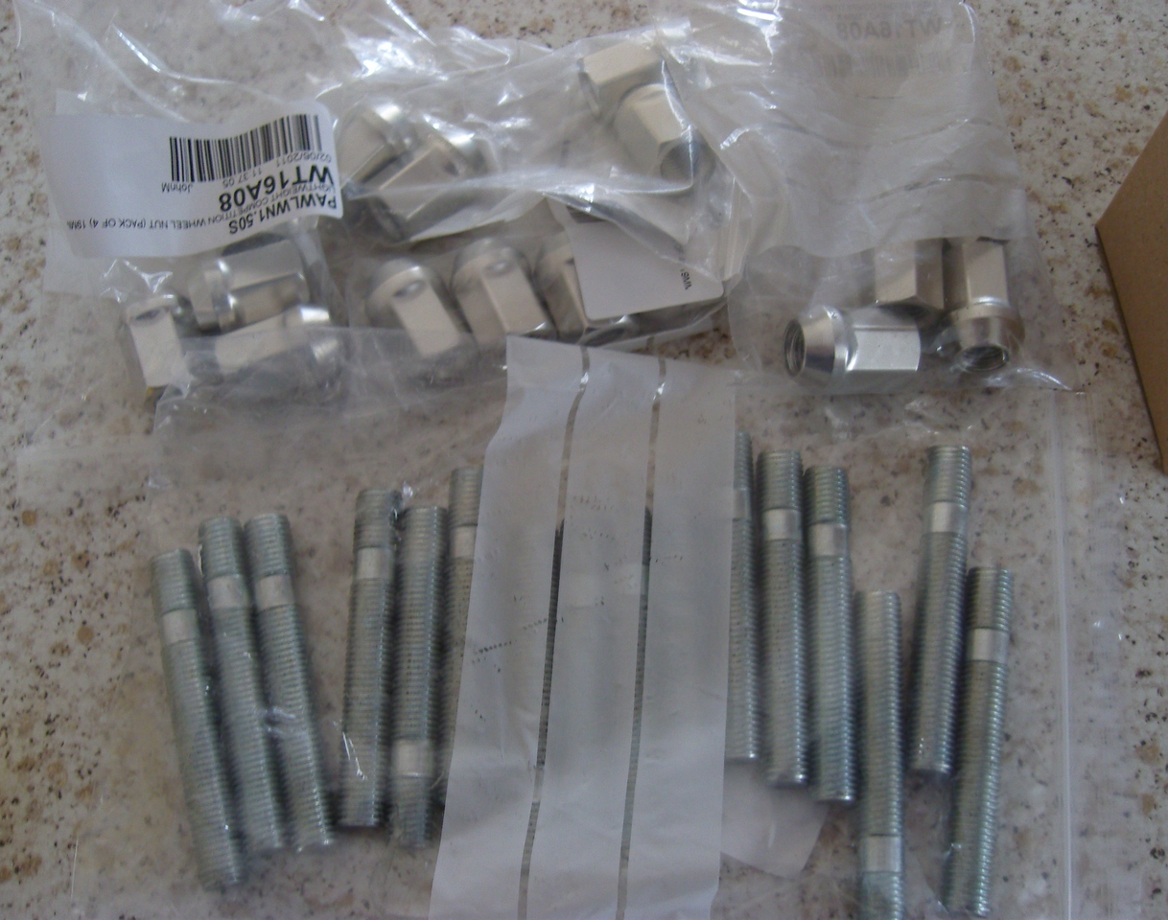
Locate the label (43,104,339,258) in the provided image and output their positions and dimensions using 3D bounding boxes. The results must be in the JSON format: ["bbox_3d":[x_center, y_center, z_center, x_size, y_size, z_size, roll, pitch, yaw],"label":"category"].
[{"bbox_3d":[-0.106,-0.076,0.326,0.076,0.008,0.039,-10,78,-3],"label":"label"}]

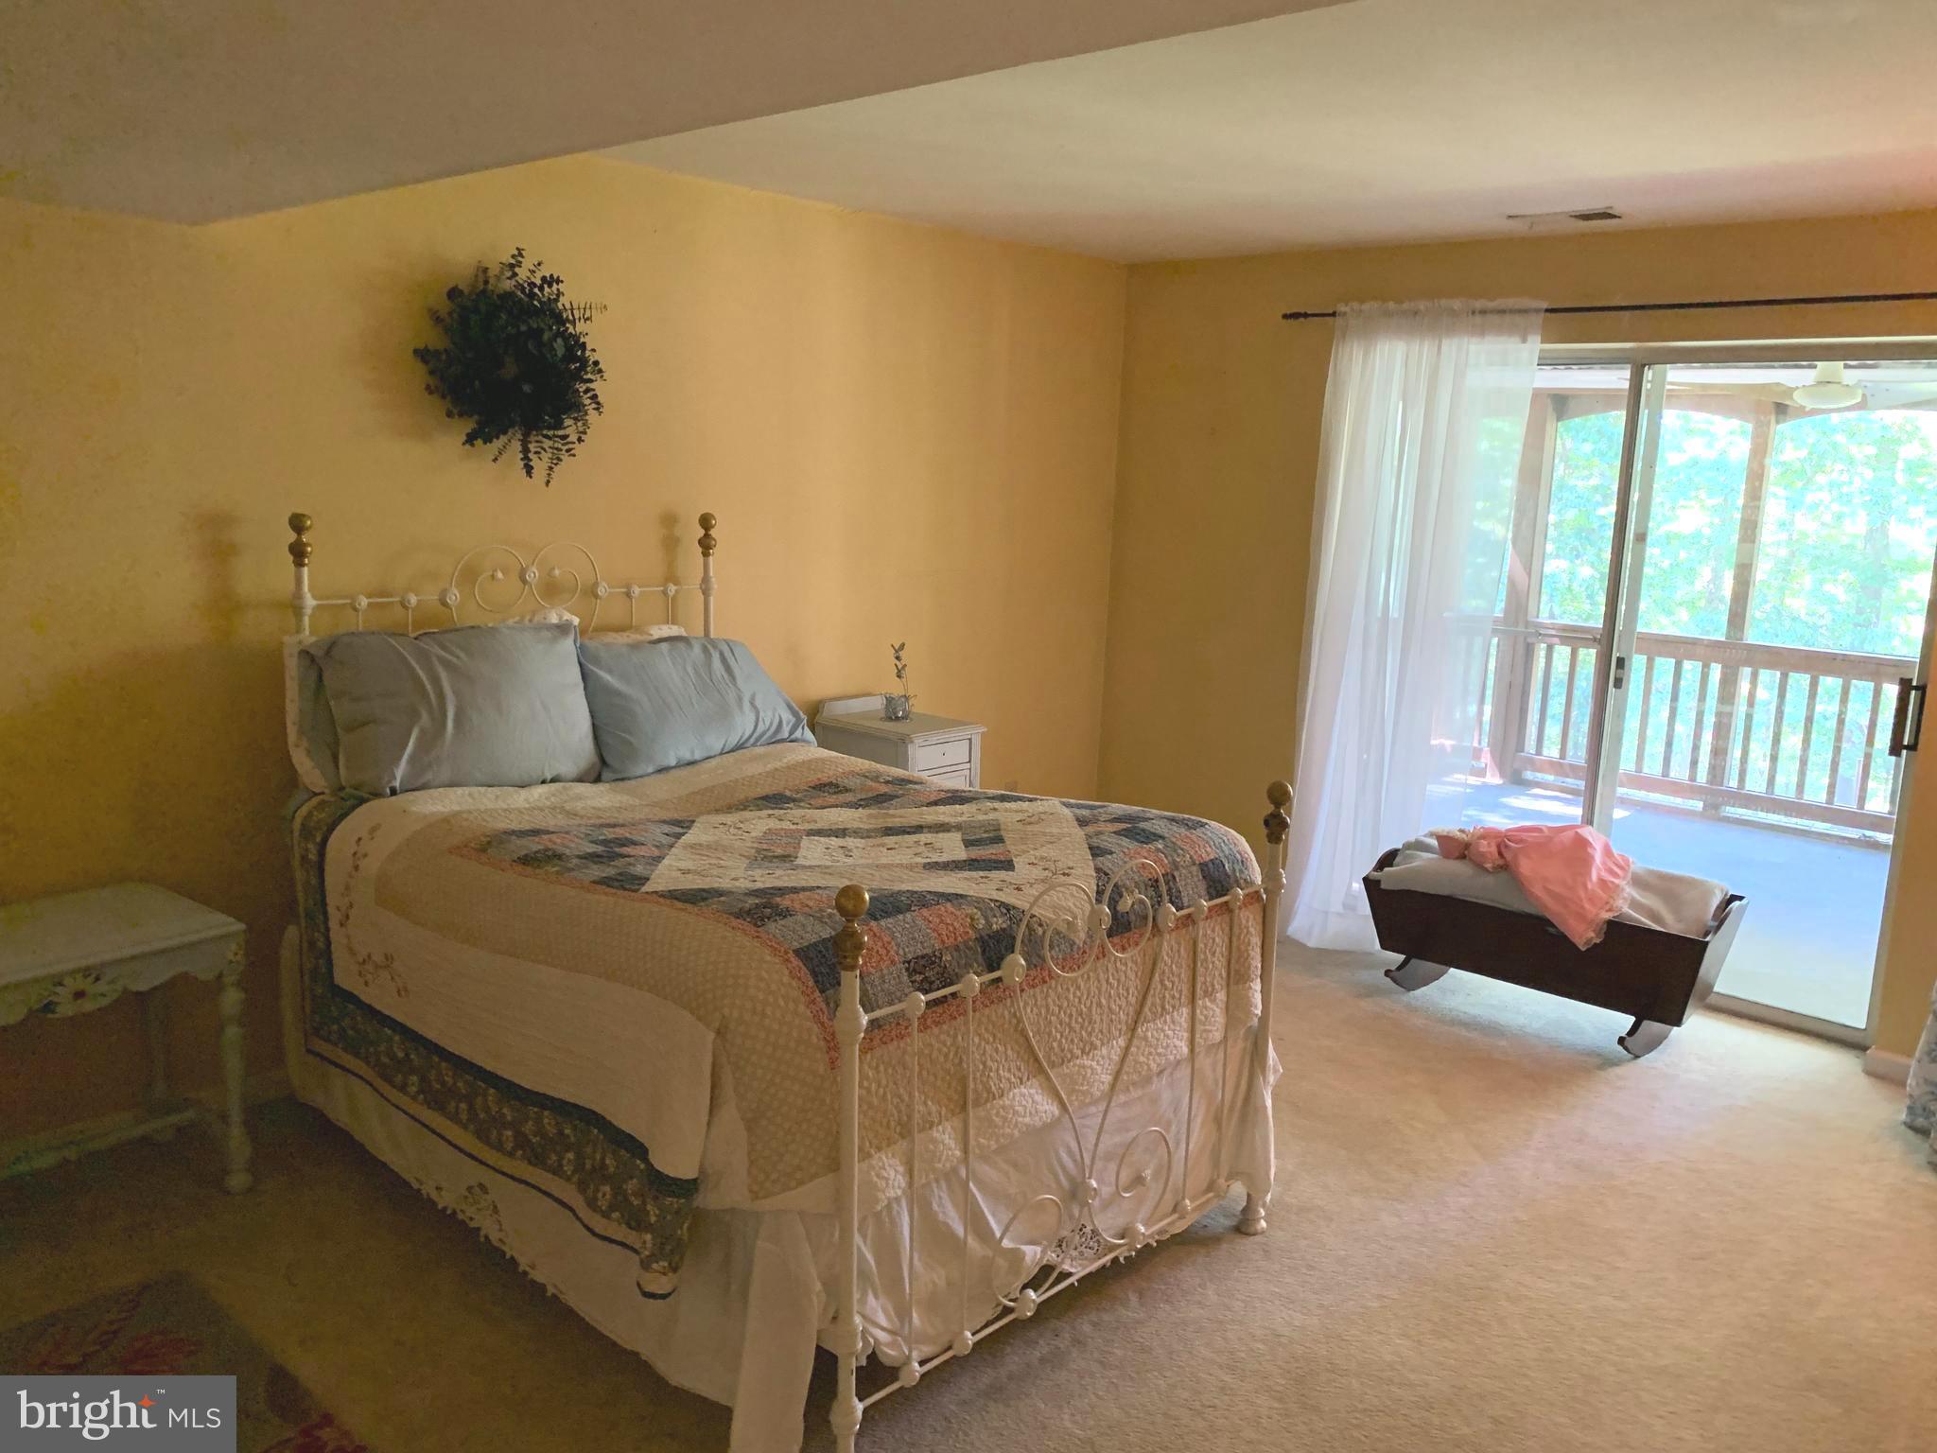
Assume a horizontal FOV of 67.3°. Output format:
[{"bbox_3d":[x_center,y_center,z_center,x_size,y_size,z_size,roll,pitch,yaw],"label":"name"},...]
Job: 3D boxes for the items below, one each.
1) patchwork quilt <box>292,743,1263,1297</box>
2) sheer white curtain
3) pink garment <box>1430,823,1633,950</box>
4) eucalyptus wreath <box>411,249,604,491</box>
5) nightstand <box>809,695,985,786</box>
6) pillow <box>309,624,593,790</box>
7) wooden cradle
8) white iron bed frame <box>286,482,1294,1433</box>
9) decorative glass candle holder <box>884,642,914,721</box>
[{"bbox_3d":[-0.435,0.500,3.314,1.820,0.600,1.410,11,14,43],"label":"patchwork quilt"},{"bbox_3d":[1.453,-0.279,4.856,0.760,2.200,0.140,10,13,39],"label":"sheer white curtain"},{"bbox_3d":[1.680,0.464,4.374,0.520,0.300,0.360,9,13,37],"label":"pink garment"},{"bbox_3d":[-1.201,-0.939,3.818,0.160,0.580,0.530,11,14,41],"label":"eucalyptus wreath"},{"bbox_3d":[-0.233,0.343,4.937,0.440,0.850,0.340,11,14,41],"label":"nightstand"},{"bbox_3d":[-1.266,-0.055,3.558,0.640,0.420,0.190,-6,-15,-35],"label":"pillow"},{"bbox_3d":[1.729,0.694,4.434,1.020,0.450,0.480,9,13,37],"label":"wooden cradle"},{"bbox_3d":[-0.488,0.300,3.345,2.085,1.480,1.250,11,14,43],"label":"white iron bed frame"},{"bbox_3d":[-0.240,-0.156,4.912,0.090,0.270,0.090,2,10,0],"label":"decorative glass candle holder"}]

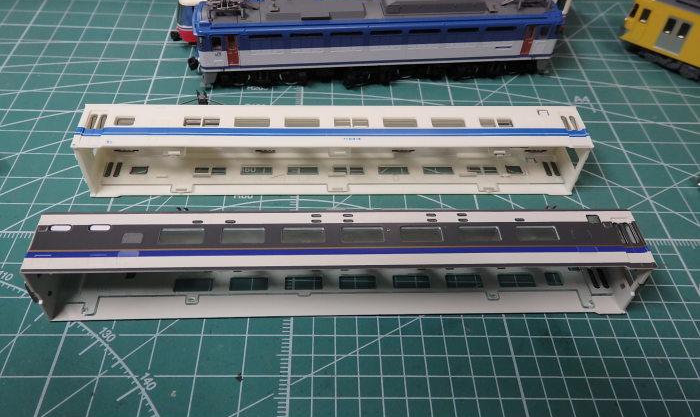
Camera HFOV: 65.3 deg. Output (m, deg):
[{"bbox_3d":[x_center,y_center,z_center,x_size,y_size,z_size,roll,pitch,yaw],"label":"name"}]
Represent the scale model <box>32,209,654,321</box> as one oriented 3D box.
[{"bbox_3d":[-0.001,0.012,0.126,0.134,0.019,0.018,0,48,-3],"label":"scale model"}]

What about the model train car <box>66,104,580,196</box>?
[{"bbox_3d":[-0.003,-0.017,0.152,0.135,0.019,0.019,0,48,-4],"label":"model train car"}]

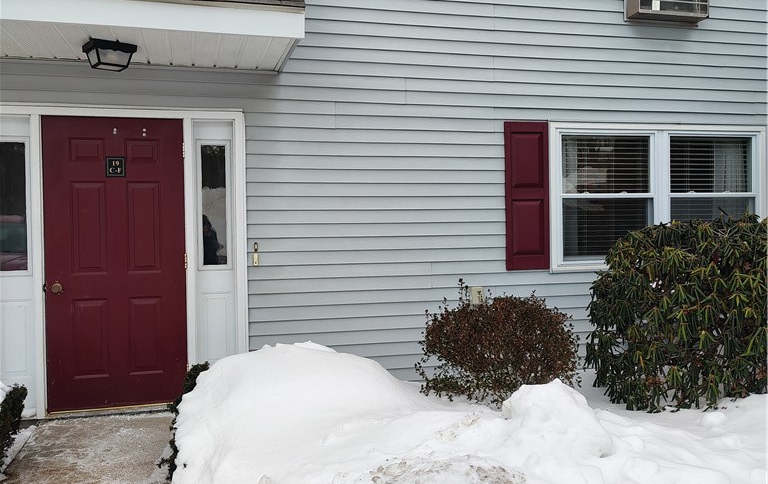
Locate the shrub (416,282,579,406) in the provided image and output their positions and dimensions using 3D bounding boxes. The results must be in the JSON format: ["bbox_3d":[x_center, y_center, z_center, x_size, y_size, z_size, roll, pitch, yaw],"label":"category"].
[{"bbox_3d":[0.819,0.703,4.997,1.140,0.843,0.950,-1,1,-14],"label":"shrub"}]

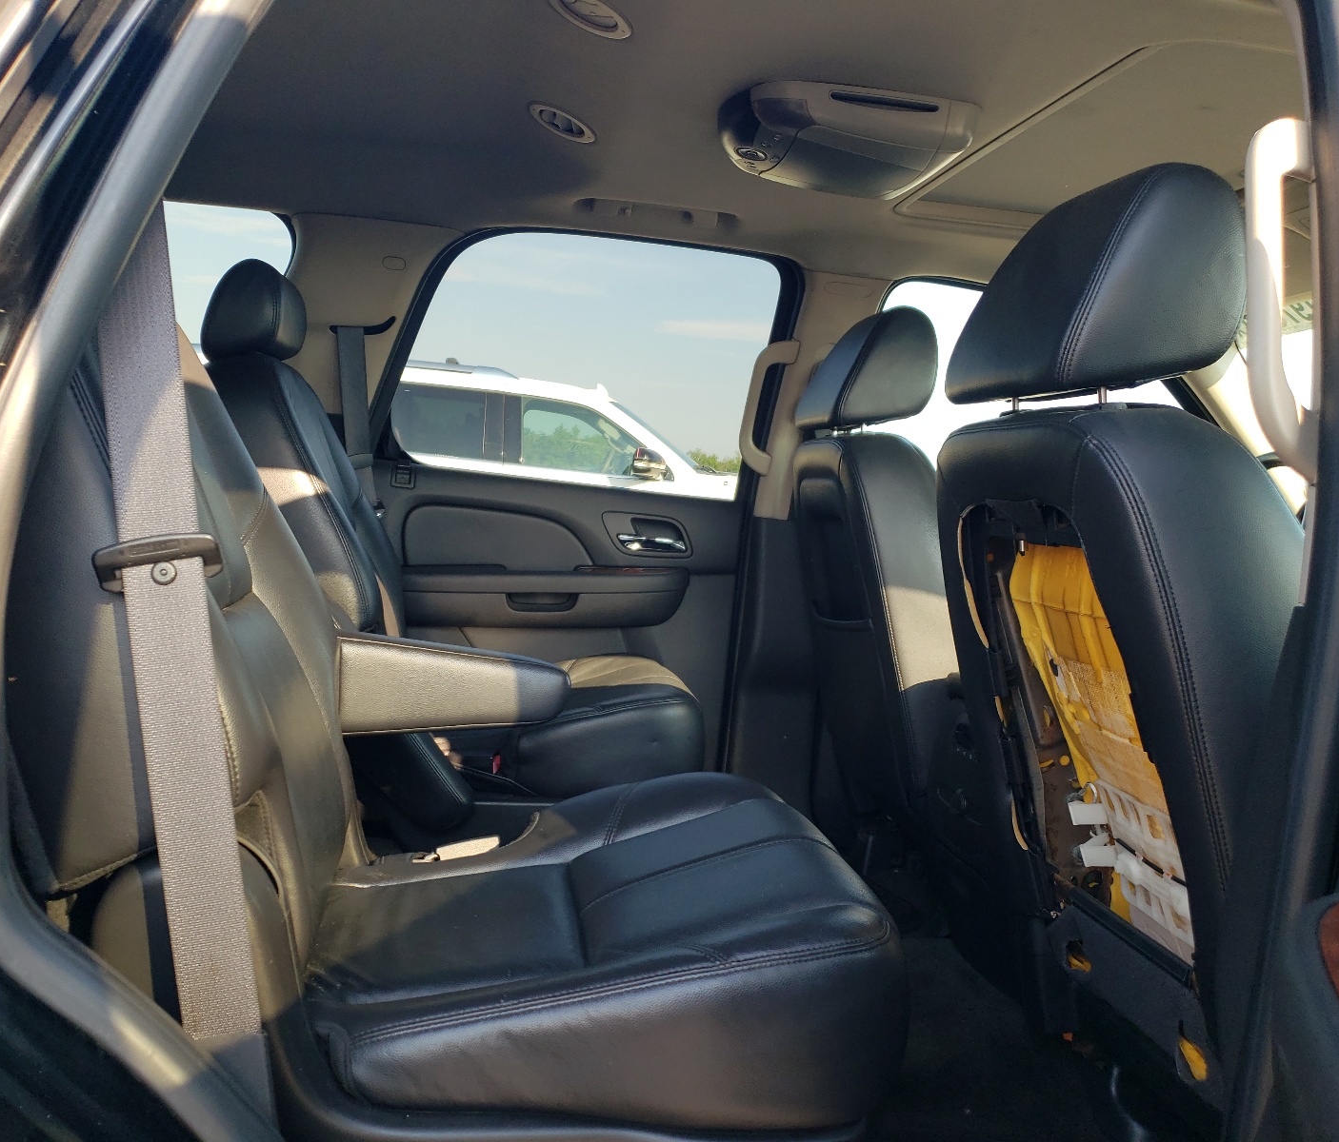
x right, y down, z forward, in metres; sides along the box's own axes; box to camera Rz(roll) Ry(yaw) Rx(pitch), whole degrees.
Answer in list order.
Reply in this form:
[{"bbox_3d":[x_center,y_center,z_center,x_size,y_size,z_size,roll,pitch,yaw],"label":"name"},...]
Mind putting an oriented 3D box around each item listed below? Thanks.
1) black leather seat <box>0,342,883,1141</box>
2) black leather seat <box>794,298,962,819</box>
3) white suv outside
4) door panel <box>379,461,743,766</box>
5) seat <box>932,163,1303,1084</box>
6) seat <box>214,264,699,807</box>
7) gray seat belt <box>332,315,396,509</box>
[{"bbox_3d":[-0.226,0.073,1.141,0.860,0.950,0.560,4,5,-10],"label":"black leather seat"},{"bbox_3d":[0.622,0.049,2.112,0.800,1.000,0.550,4,5,-10],"label":"black leather seat"},{"bbox_3d":[-1.151,-0.467,8.419,5.250,1.900,2.030,4,5,-10],"label":"white suv outside"},{"bbox_3d":[-0.236,0.126,2.396,0.770,0.650,0.120,4,5,-10],"label":"door panel"},{"bbox_3d":[0.718,0.113,1.314,0.800,1.000,0.550,4,5,-10],"label":"seat"},{"bbox_3d":[-0.358,-0.007,1.976,0.850,0.950,0.540,4,5,-10],"label":"seat"},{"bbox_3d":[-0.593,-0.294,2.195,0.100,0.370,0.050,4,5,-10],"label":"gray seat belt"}]

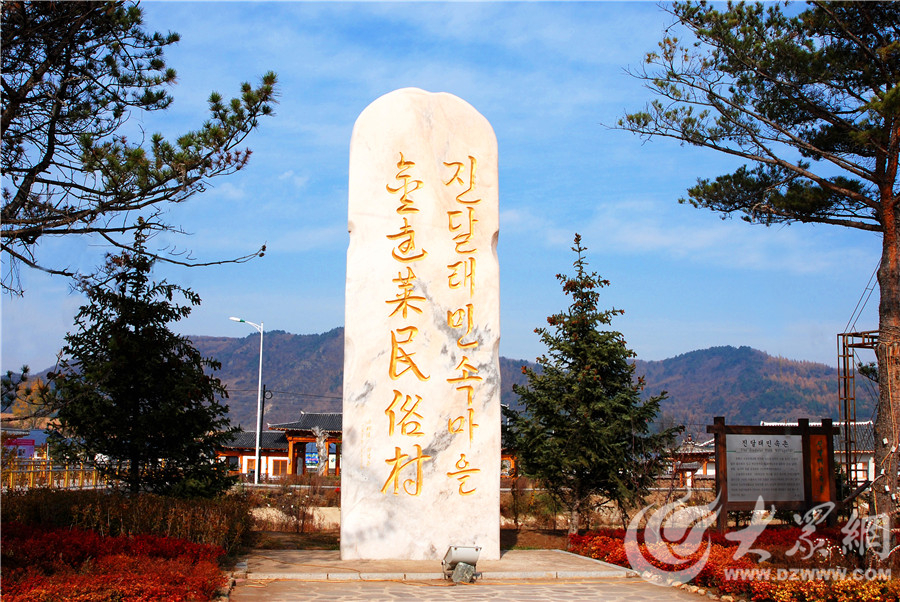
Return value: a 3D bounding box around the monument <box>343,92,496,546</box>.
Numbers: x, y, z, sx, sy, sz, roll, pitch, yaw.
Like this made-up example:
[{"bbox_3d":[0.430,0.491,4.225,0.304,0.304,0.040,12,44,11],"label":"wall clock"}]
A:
[{"bbox_3d":[-0.422,0.241,13.646,2.265,7.061,0.600,1,-10,-3],"label":"monument"}]

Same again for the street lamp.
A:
[{"bbox_3d":[-10.632,5.090,46.731,1.850,8.677,0.350,0,-10,0],"label":"street lamp"}]

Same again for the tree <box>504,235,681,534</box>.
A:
[{"bbox_3d":[2.465,1.526,15.770,2.975,5.457,2.975,0,-10,0],"label":"tree"}]

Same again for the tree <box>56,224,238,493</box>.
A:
[{"bbox_3d":[-6.387,1.508,19.347,3.840,6.488,3.840,0,-10,0],"label":"tree"}]

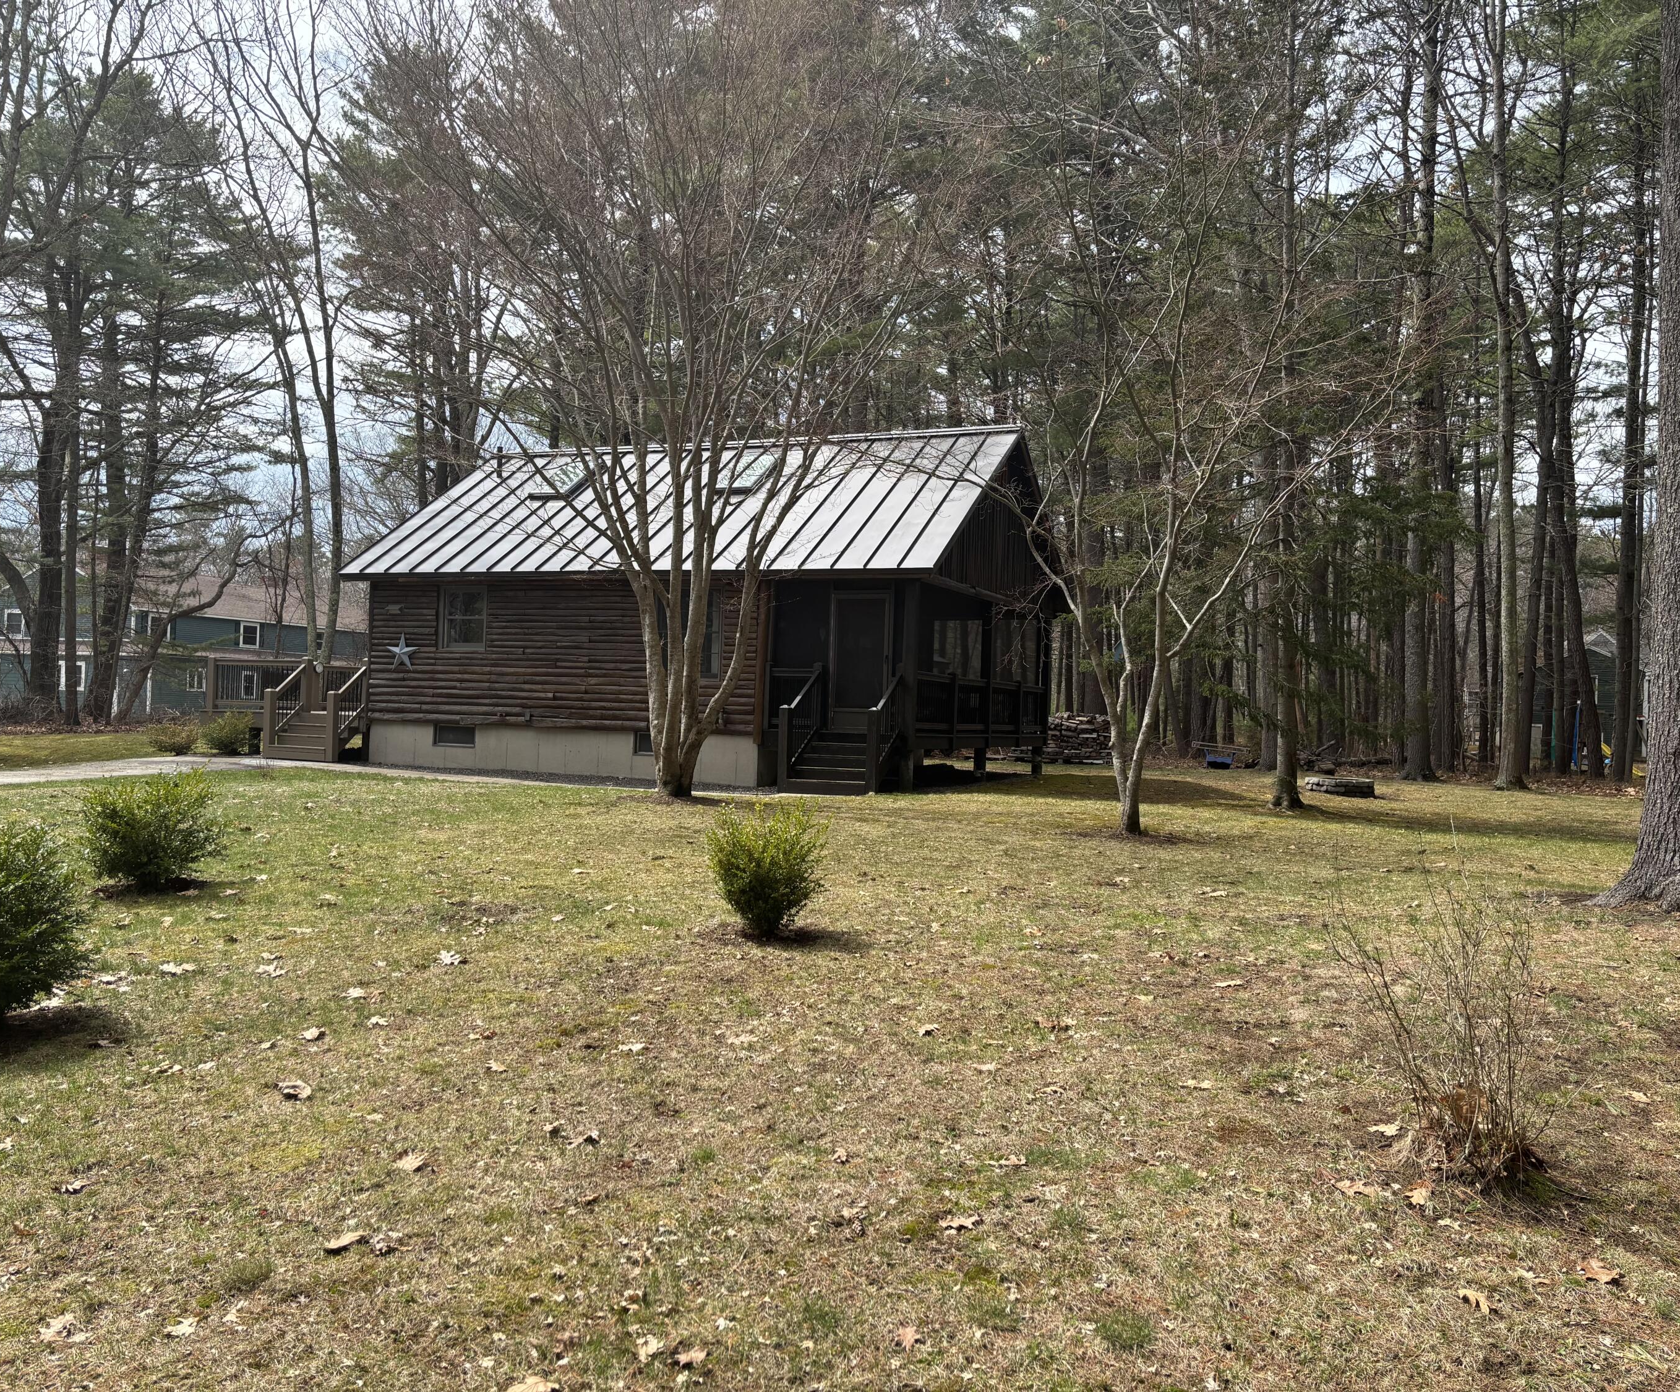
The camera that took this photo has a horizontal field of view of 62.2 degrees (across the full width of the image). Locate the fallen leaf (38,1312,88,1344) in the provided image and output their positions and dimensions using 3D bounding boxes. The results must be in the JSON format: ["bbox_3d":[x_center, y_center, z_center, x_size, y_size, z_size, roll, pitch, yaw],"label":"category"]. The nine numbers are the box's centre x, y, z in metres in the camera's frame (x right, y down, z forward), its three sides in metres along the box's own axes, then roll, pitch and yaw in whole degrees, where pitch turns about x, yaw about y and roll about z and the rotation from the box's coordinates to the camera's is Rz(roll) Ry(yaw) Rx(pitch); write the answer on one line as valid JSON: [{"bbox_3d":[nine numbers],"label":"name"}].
[{"bbox_3d":[-1.785,1.451,3.202,0.108,0.028,0.090,2,-1,-28],"label":"fallen leaf"}]

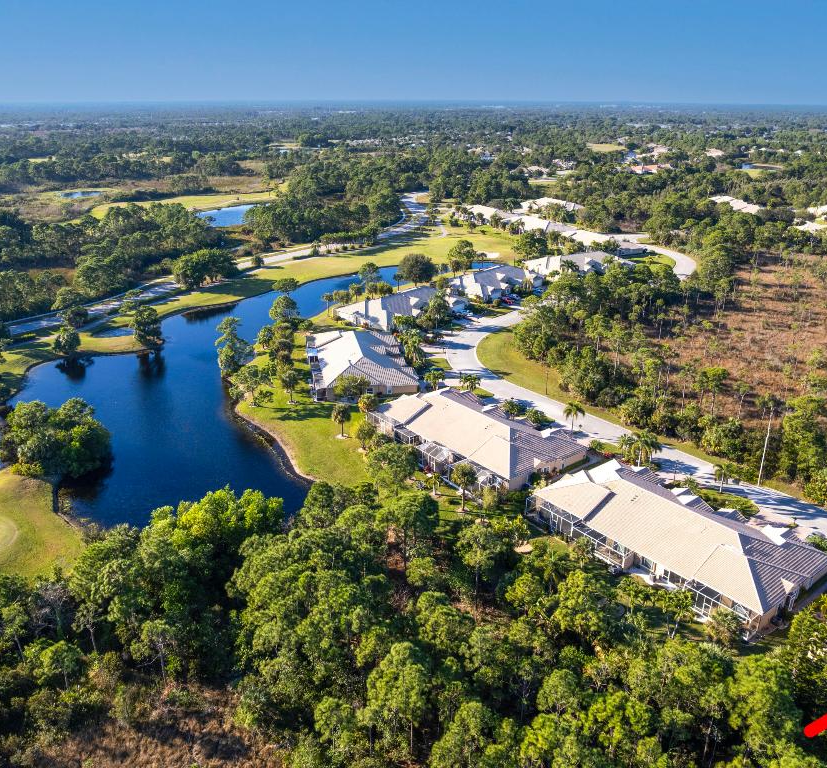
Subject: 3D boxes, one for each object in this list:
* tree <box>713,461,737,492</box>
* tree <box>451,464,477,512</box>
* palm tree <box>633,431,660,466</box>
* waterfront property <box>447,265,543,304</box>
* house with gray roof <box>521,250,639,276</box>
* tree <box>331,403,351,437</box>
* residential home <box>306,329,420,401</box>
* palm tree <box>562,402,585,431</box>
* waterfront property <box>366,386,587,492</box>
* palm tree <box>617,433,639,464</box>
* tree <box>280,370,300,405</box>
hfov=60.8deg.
[{"bbox_3d":[49.040,14.830,111.270,3.770,5.310,3.770,0,22,0],"label":"tree"},{"bbox_3d":[8.026,16.116,109.040,3.930,8.610,3.930,0,22,0],"label":"tree"},{"bbox_3d":[39.030,11.020,118.160,4.670,7.150,4.670,0,22,0],"label":"palm tree"},{"bbox_3d":[27.807,-35.305,239.689,21.000,6.400,33.000,19,28,38],"label":"waterfront property"},{"bbox_3d":[61.030,-44.410,256.720,36.000,6.100,21.500,-11,25,-26],"label":"house with gray roof"},{"bbox_3d":[-13.681,6.954,133.577,3.830,7.100,3.830,0,22,0],"label":"tree"},{"bbox_3d":[-12.560,-6.540,162.570,21.500,6.100,36.000,-4,22,-9],"label":"residential home"},{"bbox_3d":[29.460,6.340,129.850,4.400,7.000,4.400,0,22,0],"label":"palm tree"},{"bbox_3d":[11.102,8.096,131.905,22.300,6.400,36.400,-16,27,-35],"label":"waterfront property"},{"bbox_3d":[37.997,11.470,124.532,3.570,5.840,3.570,0,22,0],"label":"palm tree"},{"bbox_3d":[-26.015,0.666,148.220,4.040,7.730,4.040,0,22,0],"label":"tree"}]

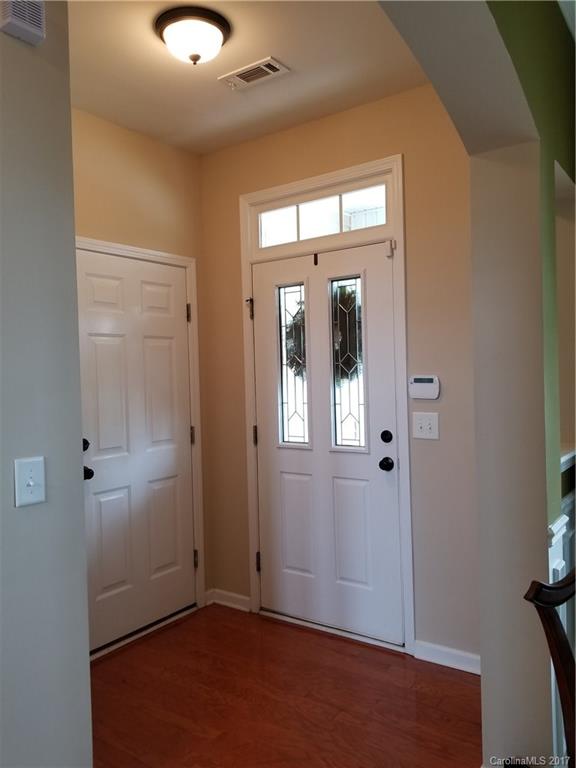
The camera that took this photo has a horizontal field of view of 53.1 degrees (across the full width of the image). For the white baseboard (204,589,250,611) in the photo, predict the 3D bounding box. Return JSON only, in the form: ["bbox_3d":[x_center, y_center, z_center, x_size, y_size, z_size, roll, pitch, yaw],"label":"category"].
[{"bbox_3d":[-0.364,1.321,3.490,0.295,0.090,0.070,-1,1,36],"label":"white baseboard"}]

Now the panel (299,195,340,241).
[{"bbox_3d":[0.169,-0.888,3.100,0.261,0.198,0.020,-1,1,36],"label":"panel"}]

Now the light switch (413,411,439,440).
[{"bbox_3d":[0.654,0.200,2.746,0.131,0.125,0.020,-1,1,36],"label":"light switch"}]

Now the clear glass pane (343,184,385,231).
[{"bbox_3d":[0.389,-0.891,2.941,0.248,0.198,0.020,-1,1,36],"label":"clear glass pane"}]

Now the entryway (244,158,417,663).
[{"bbox_3d":[0.171,0.123,3.113,1.030,2.457,0.120,-1,1,36],"label":"entryway"}]

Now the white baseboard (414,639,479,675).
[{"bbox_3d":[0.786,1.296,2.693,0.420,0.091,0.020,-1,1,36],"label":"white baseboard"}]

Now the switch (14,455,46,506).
[{"bbox_3d":[-0.678,0.259,1.529,0.020,0.123,0.081,-1,1,36],"label":"switch"}]

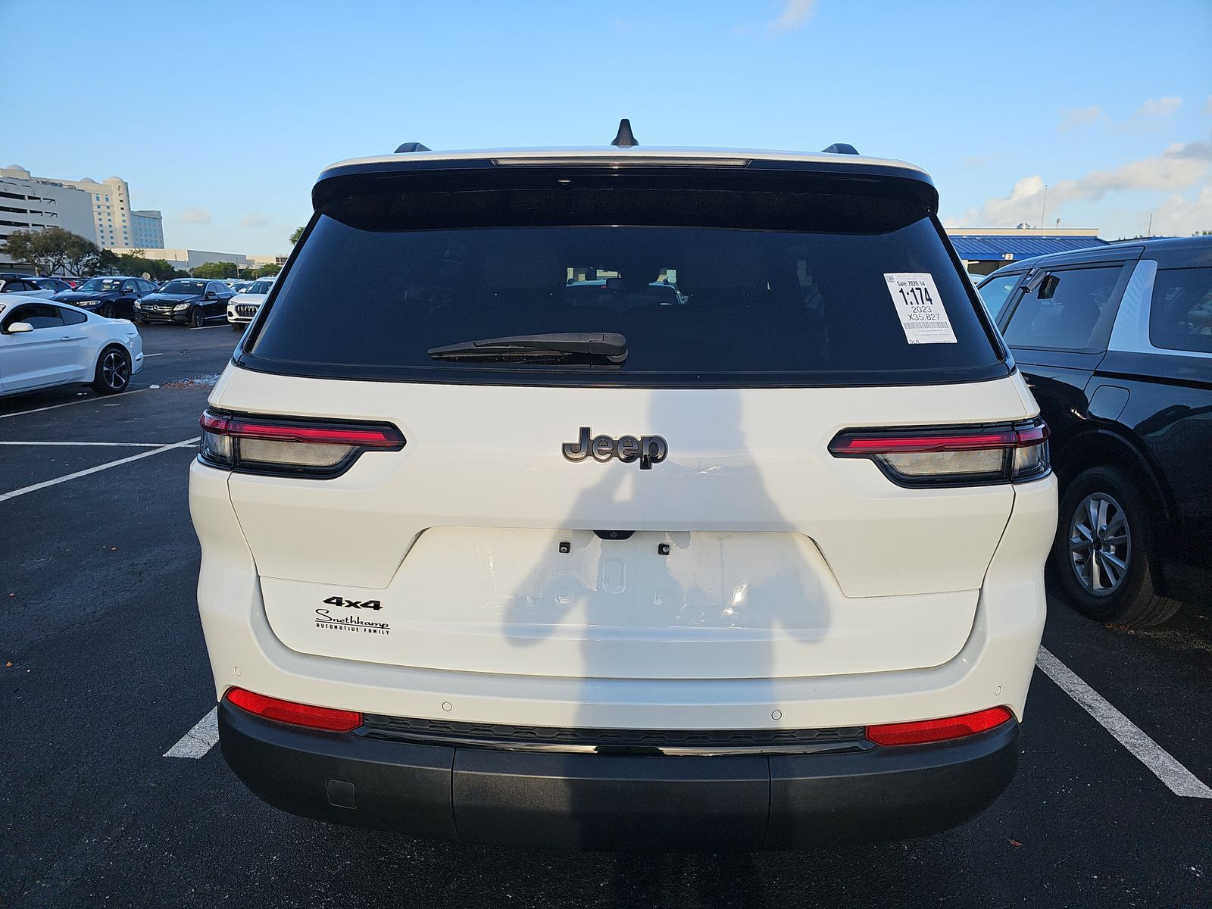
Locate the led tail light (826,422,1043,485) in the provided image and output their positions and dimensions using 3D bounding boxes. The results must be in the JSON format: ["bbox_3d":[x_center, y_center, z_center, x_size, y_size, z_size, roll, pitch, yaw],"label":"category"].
[{"bbox_3d":[0.636,-0.018,1.515,0.505,0.119,0.182,-1,12,-8],"label":"led tail light"}]

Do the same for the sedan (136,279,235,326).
[{"bbox_3d":[-13.412,-4.916,26.069,1.830,1.440,4.690,1,12,1],"label":"sedan"}]

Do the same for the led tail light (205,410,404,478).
[{"bbox_3d":[-0.595,-0.036,1.557,0.505,0.119,0.182,3,12,12],"label":"led tail light"}]

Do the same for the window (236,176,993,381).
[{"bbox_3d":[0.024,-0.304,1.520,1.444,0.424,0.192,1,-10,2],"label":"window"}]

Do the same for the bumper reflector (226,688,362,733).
[{"bbox_3d":[-0.606,0.465,1.501,0.313,0.052,0.081,4,13,17],"label":"bumper reflector"}]

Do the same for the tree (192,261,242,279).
[{"bbox_3d":[-55.521,-25.607,115.434,6.700,4.180,6.300,-5,13,-25],"label":"tree"}]

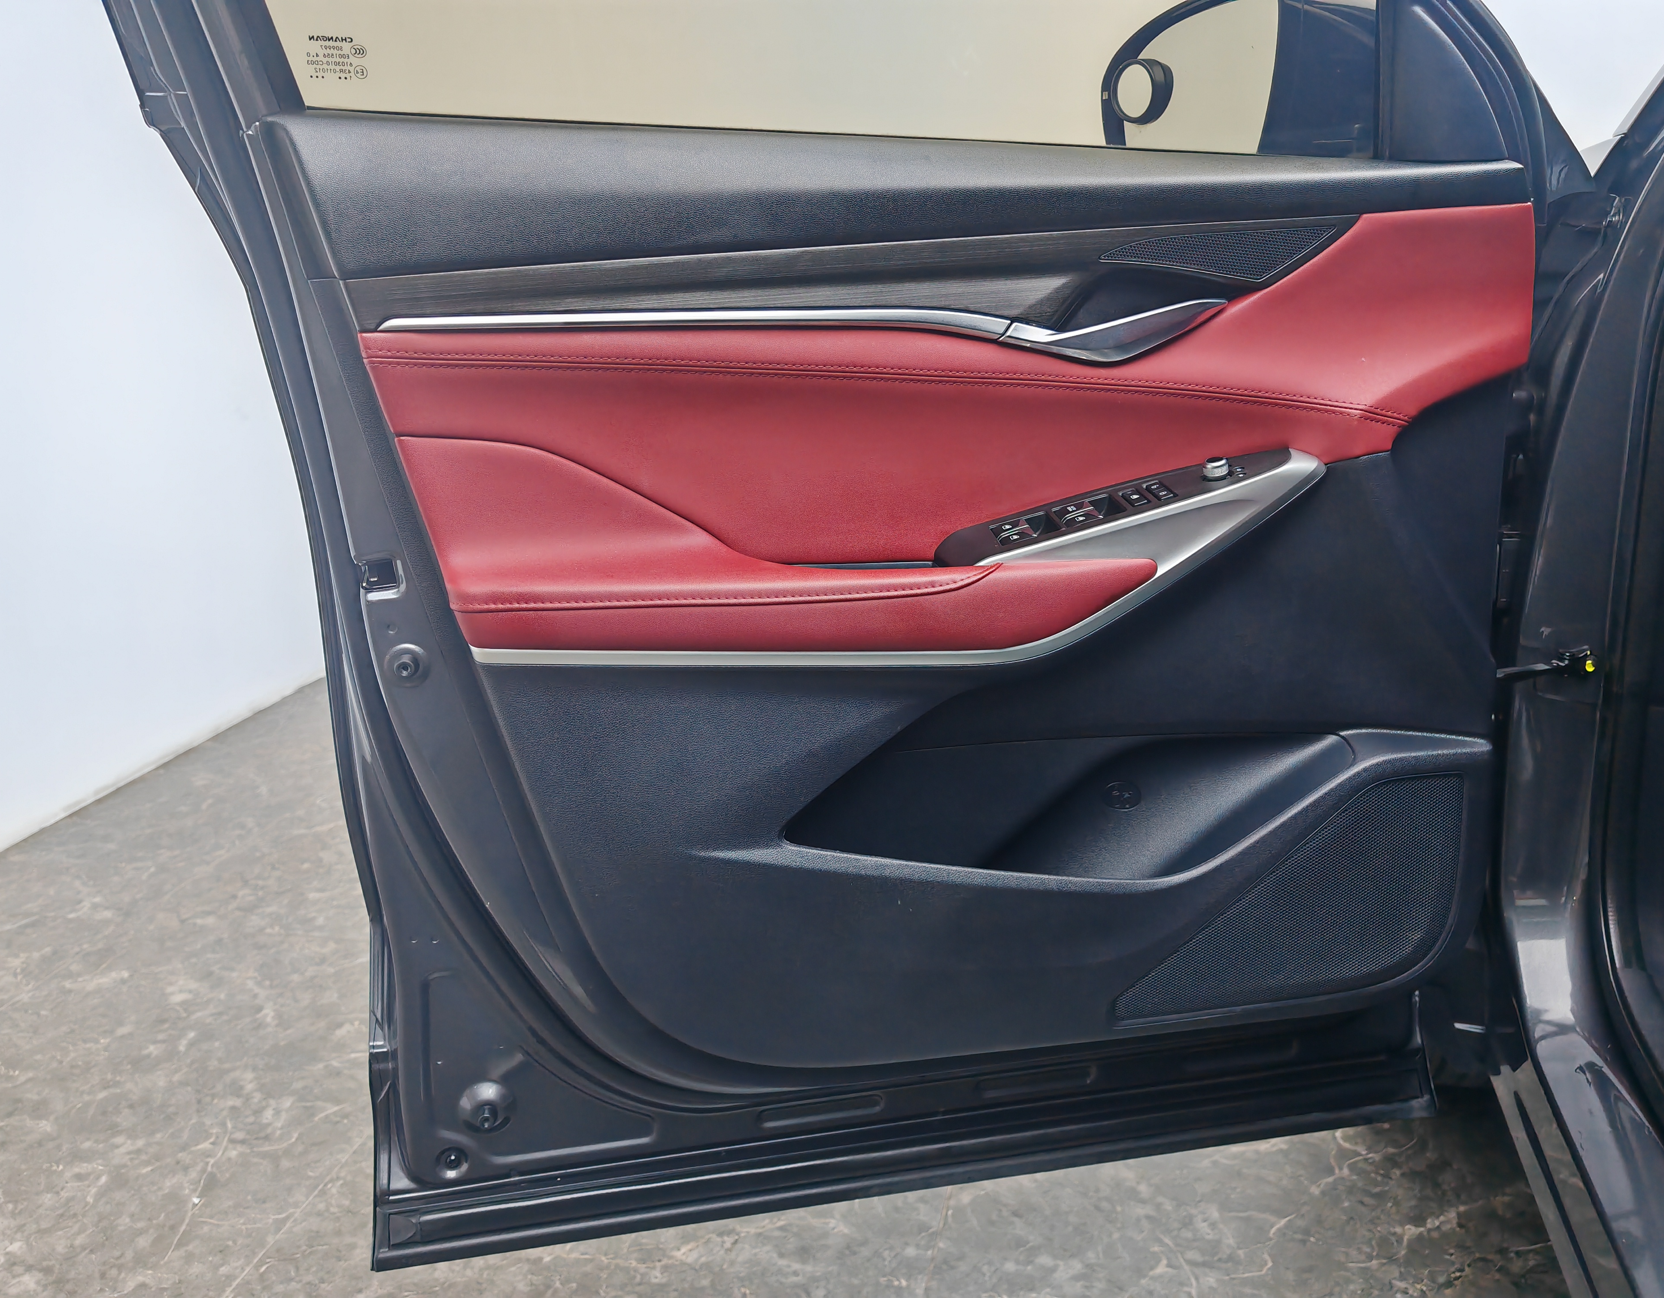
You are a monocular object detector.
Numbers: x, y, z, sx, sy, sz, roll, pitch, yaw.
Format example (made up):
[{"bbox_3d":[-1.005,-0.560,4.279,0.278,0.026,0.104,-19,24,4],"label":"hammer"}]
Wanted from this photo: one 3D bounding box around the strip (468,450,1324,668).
[{"bbox_3d":[0.057,-0.074,0.991,0.640,0.140,0.090,-3,11,-14],"label":"strip"}]

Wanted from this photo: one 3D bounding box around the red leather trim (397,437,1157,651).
[{"bbox_3d":[-0.032,-0.084,0.972,0.540,0.145,0.100,-3,11,-14],"label":"red leather trim"}]

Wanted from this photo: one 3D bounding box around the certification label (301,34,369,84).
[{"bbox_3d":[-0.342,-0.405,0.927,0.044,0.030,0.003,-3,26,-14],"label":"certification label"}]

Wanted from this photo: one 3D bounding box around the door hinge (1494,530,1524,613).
[{"bbox_3d":[0.600,-0.069,1.198,0.040,0.068,0.040,-3,11,-14],"label":"door hinge"}]

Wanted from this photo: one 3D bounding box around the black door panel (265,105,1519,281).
[{"bbox_3d":[0.089,-0.330,1.010,0.960,0.115,0.085,-3,11,-14],"label":"black door panel"}]

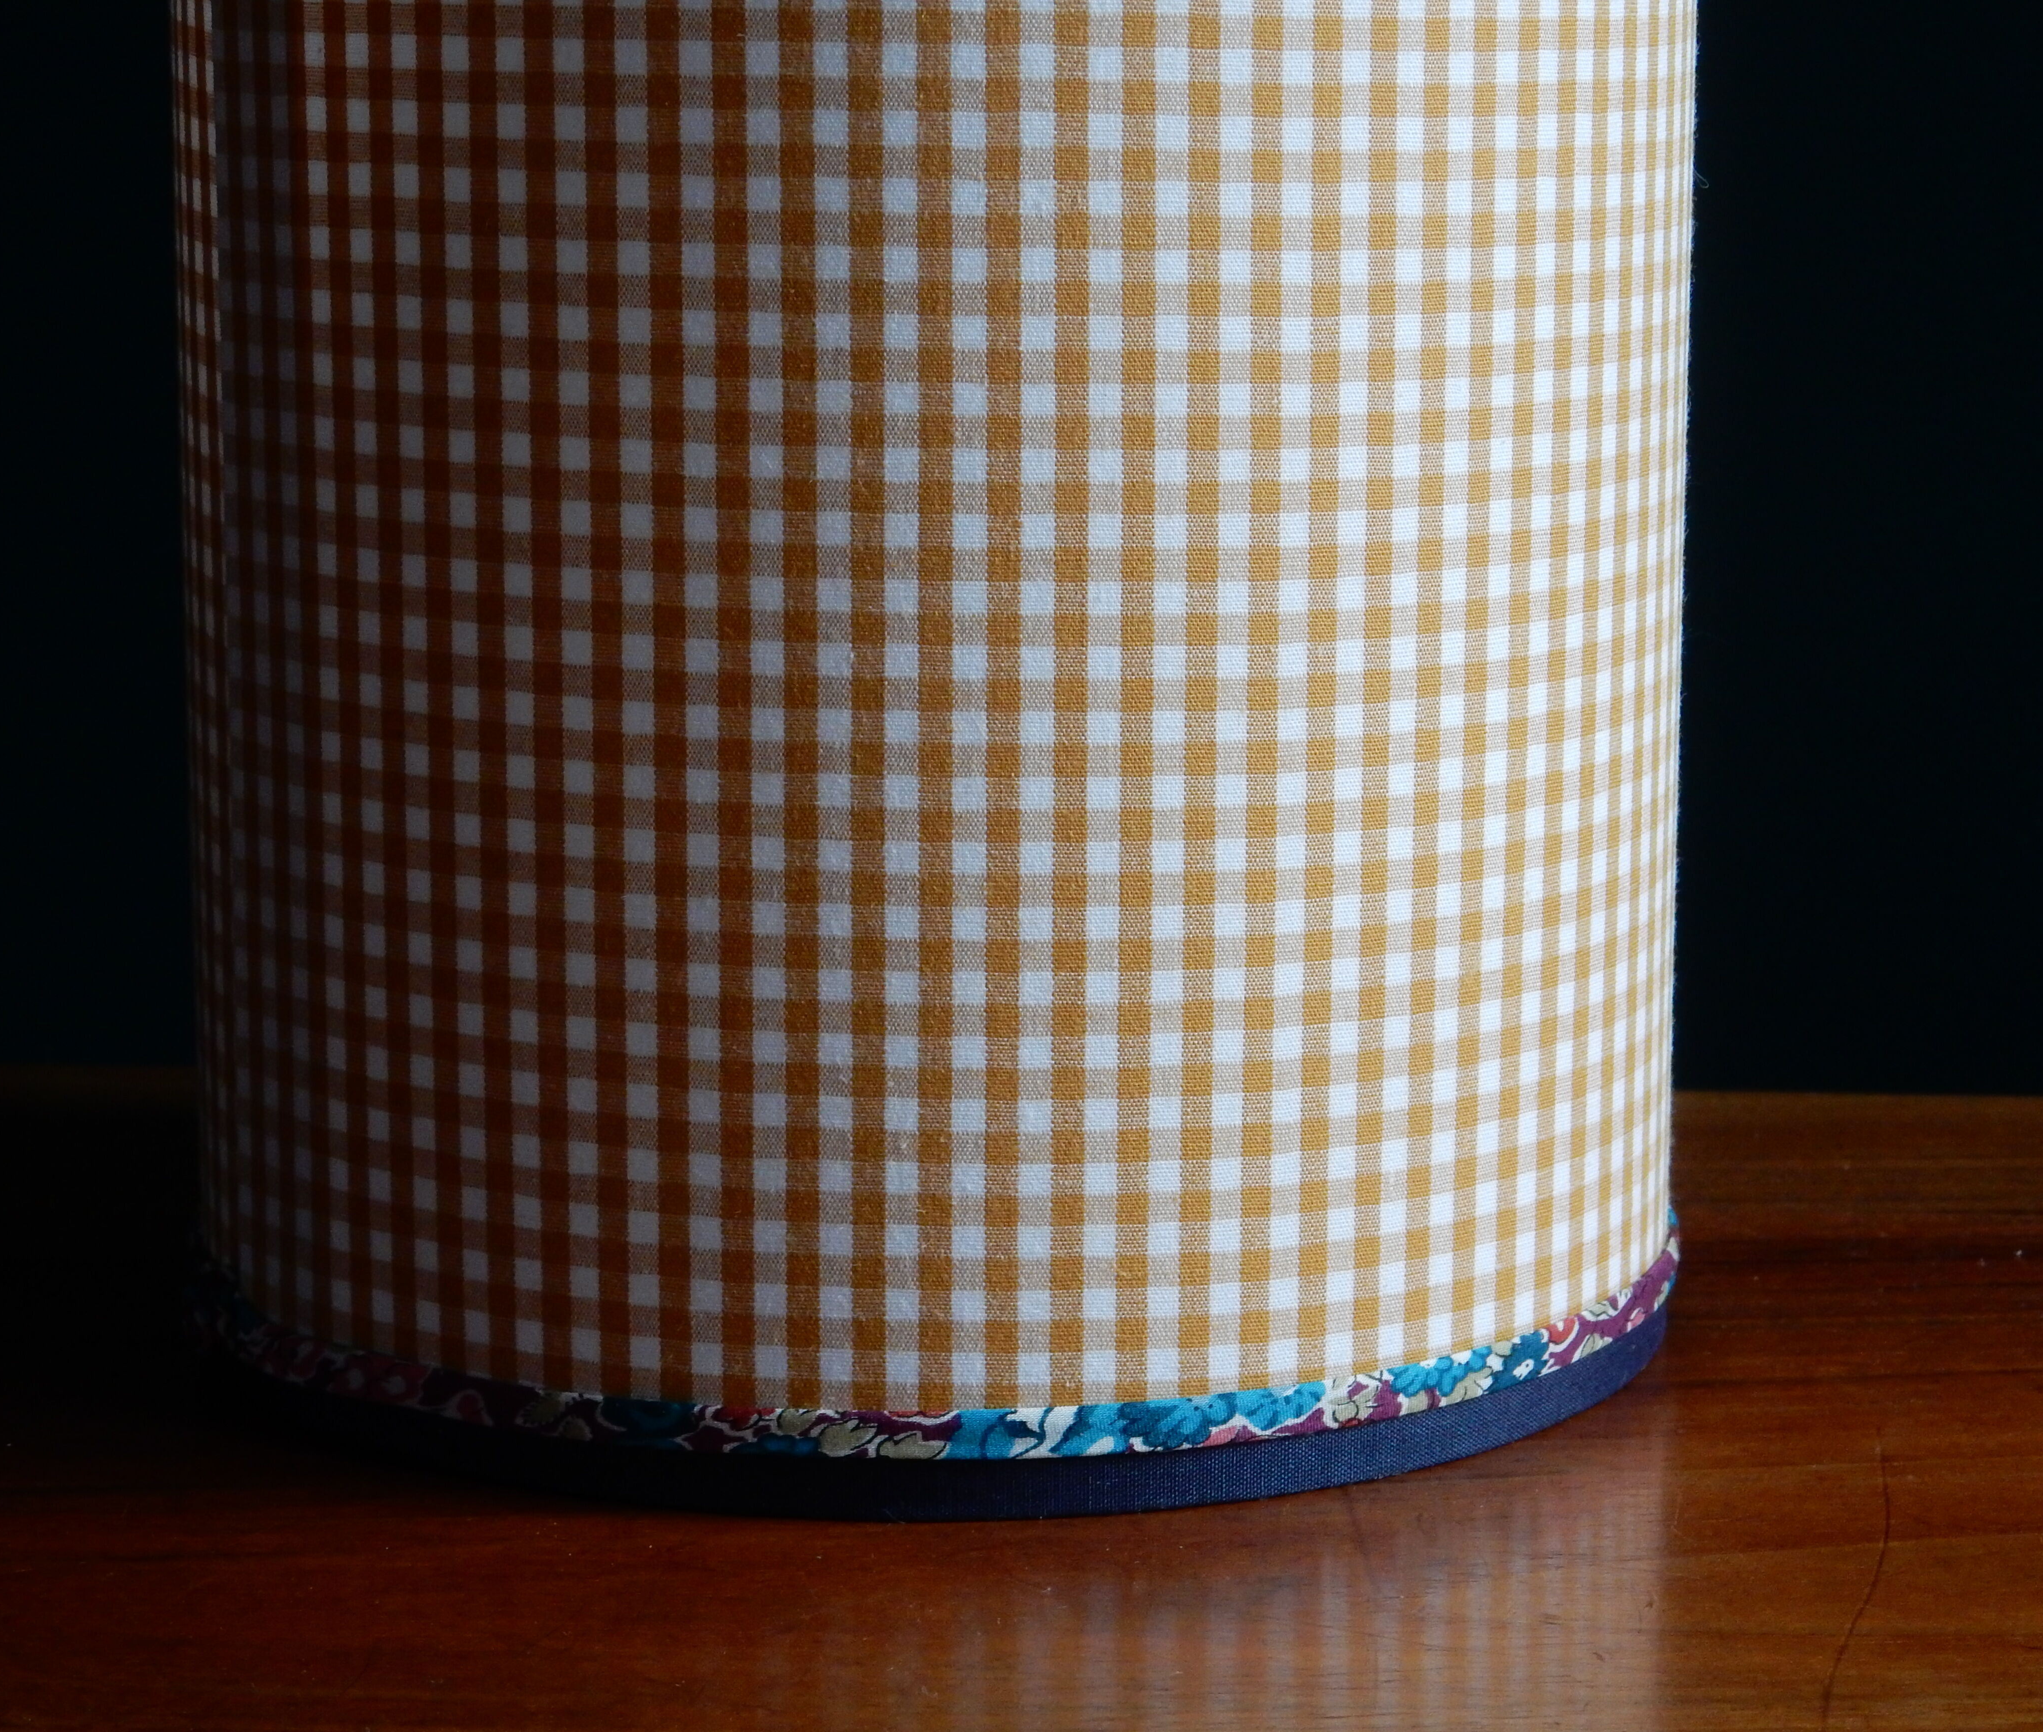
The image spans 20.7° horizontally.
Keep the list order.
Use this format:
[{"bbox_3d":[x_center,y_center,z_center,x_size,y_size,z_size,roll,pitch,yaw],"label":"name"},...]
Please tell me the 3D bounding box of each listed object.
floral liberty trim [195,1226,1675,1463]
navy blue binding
[{"bbox_3d":[-0.009,0.038,0.590,0.155,0.005,0.155,0,11,0],"label":"floral liberty trim"},{"bbox_3d":[-0.009,0.043,0.591,0.153,0.006,0.153,0,11,0],"label":"navy blue binding"}]

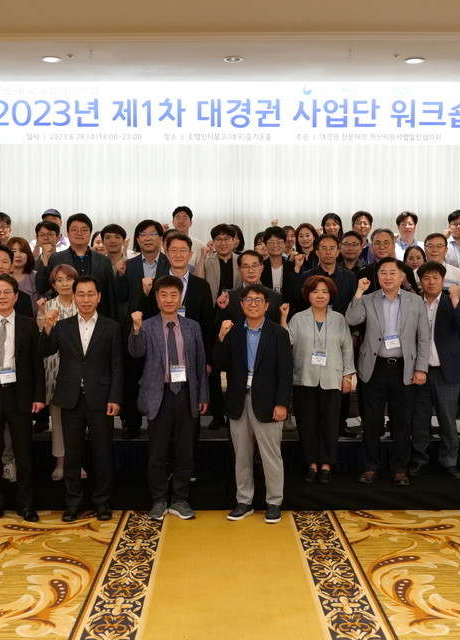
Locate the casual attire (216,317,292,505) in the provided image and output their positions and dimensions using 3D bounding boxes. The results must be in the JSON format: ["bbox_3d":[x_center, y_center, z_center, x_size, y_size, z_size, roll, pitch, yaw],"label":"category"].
[{"bbox_3d":[0.164,0.649,5.394,0.530,1.321,0.370,0,3,5],"label":"casual attire"}]

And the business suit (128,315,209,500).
[{"bbox_3d":[-0.433,0.634,5.439,0.563,1.346,0.360,0,3,0],"label":"business suit"}]

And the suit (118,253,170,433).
[{"bbox_3d":[-0.684,0.185,6.493,0.504,1.499,0.360,0,3,0],"label":"suit"}]

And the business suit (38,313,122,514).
[{"bbox_3d":[-1.040,0.638,5.416,0.566,1.383,0.360,0,3,-3],"label":"business suit"}]

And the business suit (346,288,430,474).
[{"bbox_3d":[1.231,0.467,5.970,0.650,1.440,0.380,0,2,6],"label":"business suit"}]

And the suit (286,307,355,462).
[{"bbox_3d":[0.708,0.524,6.050,0.520,1.240,0.360,0,2,9],"label":"suit"}]

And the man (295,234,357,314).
[{"bbox_3d":[0.835,0.121,6.701,0.540,1.710,0.420,0,2,7],"label":"man"}]

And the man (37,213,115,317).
[{"bbox_3d":[-1.295,0.022,6.610,0.639,1.862,0.420,0,3,-3],"label":"man"}]

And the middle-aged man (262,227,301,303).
[{"bbox_3d":[0.417,0.081,6.771,0.520,1.784,0.380,0,2,3],"label":"middle-aged man"}]

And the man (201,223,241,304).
[{"bbox_3d":[-0.048,0.047,6.800,0.475,1.792,0.380,0,3,0],"label":"man"}]

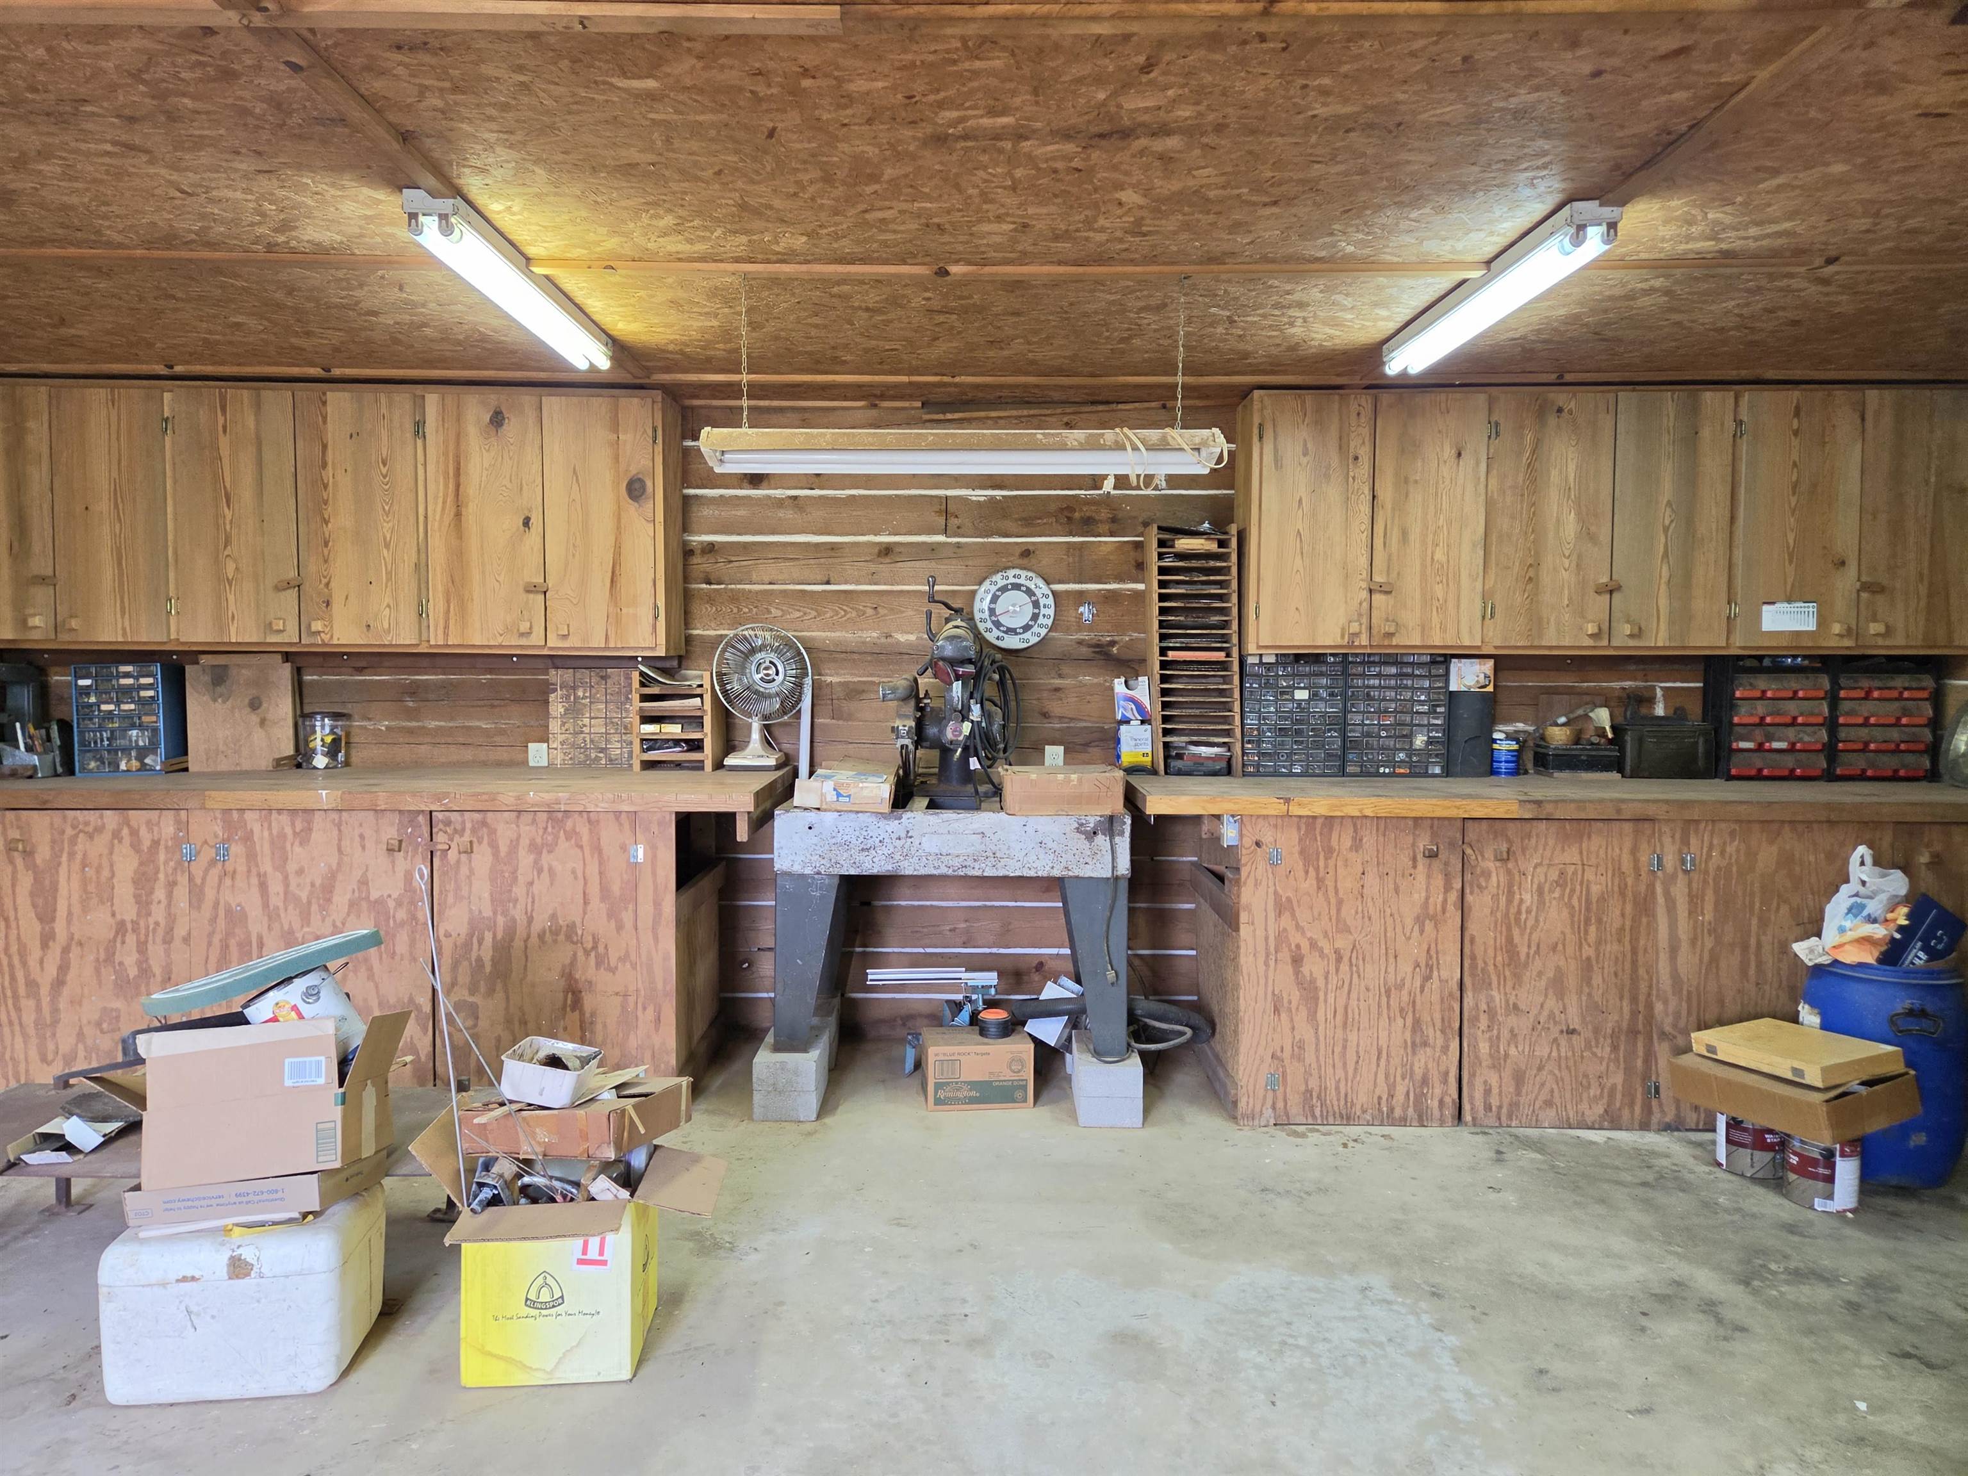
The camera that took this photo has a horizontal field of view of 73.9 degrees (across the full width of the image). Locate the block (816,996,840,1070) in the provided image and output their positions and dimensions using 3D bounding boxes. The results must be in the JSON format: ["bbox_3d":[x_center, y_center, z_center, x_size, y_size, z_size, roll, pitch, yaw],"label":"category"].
[{"bbox_3d":[-0.622,1.048,4.709,0.190,0.186,0.390,0,3,-1],"label":"block"}]

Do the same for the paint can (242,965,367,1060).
[{"bbox_3d":[-1.391,0.598,2.703,0.169,0.193,0.169,-31,5,-14],"label":"paint can"}]

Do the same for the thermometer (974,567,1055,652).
[{"bbox_3d":[0.114,-0.483,4.890,0.308,0.308,0.030,0,3,-1],"label":"thermometer"}]

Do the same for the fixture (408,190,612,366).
[{"bbox_3d":[-1.170,-1.129,3.348,0.112,0.095,1.220,0,3,-1],"label":"fixture"}]

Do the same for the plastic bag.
[{"bbox_3d":[2.468,0.447,3.666,0.210,0.290,0.200,2,3,34],"label":"plastic bag"}]

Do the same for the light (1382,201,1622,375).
[{"bbox_3d":[1.254,-1.085,3.298,0.109,0.095,1.238,0,3,0],"label":"light"}]

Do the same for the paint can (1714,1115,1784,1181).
[{"bbox_3d":[2.138,1.105,3.636,0.167,0.193,0.167,0,3,0],"label":"paint can"}]

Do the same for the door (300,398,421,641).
[{"bbox_3d":[-2.187,-0.768,4.568,0.425,0.885,0.030,0,3,-1],"label":"door"}]

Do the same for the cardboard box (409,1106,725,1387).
[{"bbox_3d":[-0.809,0.996,2.631,0.550,0.475,0.420,0,3,-4],"label":"cardboard box"}]

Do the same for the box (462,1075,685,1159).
[{"bbox_3d":[-0.870,0.819,2.822,0.365,0.096,0.301,-5,-3,18],"label":"box"}]

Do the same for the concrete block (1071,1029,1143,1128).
[{"bbox_3d":[0.389,1.078,4.146,0.191,0.186,0.405,0,3,1],"label":"concrete block"}]

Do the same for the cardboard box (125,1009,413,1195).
[{"bbox_3d":[-1.509,0.744,2.730,0.510,0.294,0.316,-5,-8,-7],"label":"cardboard box"}]

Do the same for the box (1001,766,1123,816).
[{"bbox_3d":[0.257,0.171,4.247,0.380,0.130,0.340,0,3,0],"label":"box"}]

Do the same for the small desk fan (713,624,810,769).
[{"bbox_3d":[-0.795,-0.146,4.710,0.350,0.525,0.260,-1,3,-13],"label":"small desk fan"}]

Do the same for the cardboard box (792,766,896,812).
[{"bbox_3d":[-0.425,0.163,4.110,0.290,0.106,0.280,0,3,2],"label":"cardboard box"}]

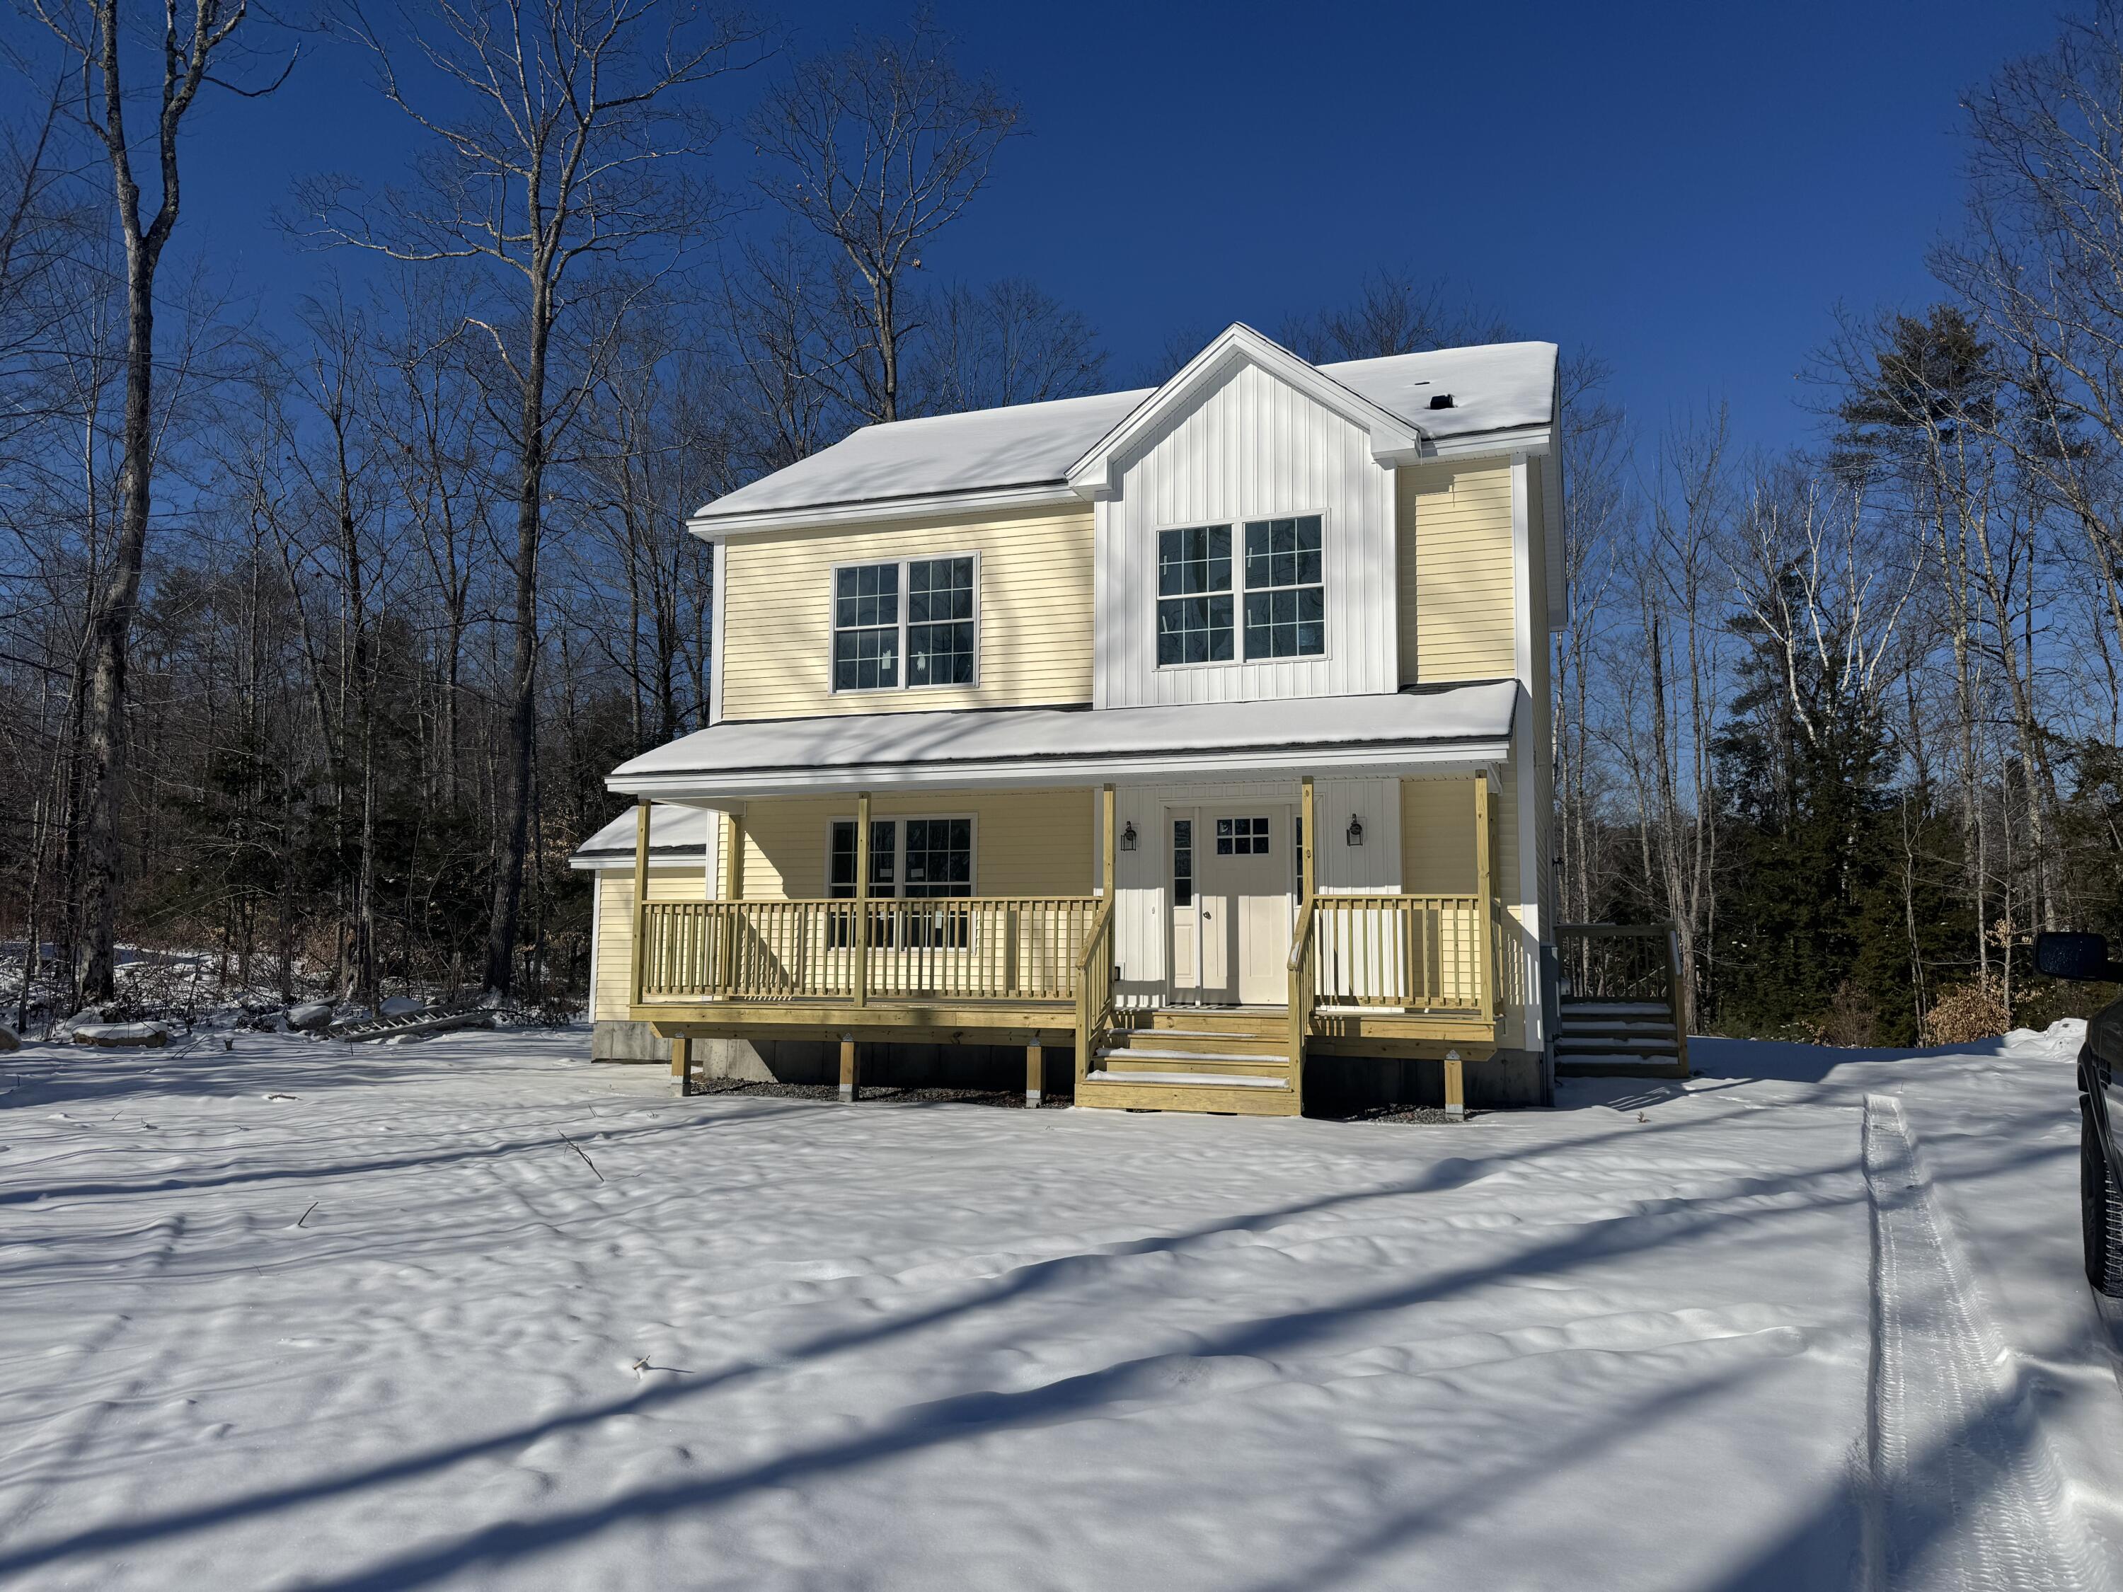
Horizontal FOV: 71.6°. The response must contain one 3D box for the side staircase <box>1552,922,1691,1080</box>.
[{"bbox_3d":[6.739,2.441,17.817,1.450,1.790,1.800,-2,-5,20],"label":"side staircase"}]

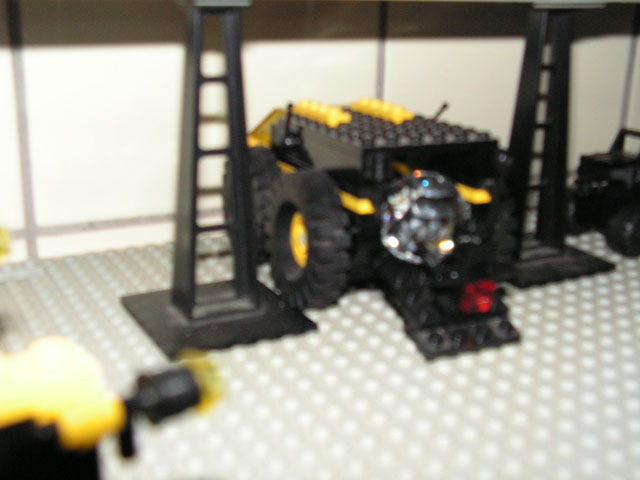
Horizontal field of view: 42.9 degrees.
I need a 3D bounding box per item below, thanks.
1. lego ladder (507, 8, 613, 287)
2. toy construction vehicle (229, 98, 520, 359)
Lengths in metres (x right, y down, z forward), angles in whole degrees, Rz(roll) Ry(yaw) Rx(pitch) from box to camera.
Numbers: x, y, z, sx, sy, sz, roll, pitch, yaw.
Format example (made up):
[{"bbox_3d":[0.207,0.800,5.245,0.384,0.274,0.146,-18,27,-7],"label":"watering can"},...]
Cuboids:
[{"bbox_3d":[0.087,-0.038,0.310,0.048,0.097,0.048,-8,20,-27],"label":"lego ladder"},{"bbox_3d":[0.022,-0.015,0.289,0.078,0.065,0.126,-7,19,-23],"label":"toy construction vehicle"}]

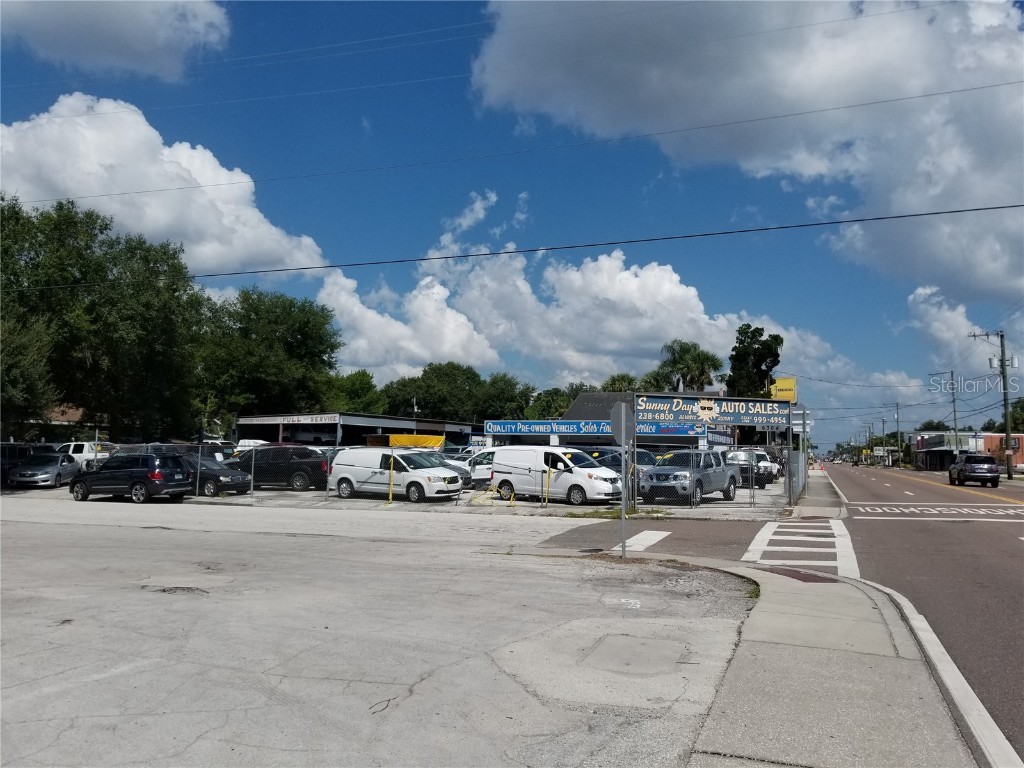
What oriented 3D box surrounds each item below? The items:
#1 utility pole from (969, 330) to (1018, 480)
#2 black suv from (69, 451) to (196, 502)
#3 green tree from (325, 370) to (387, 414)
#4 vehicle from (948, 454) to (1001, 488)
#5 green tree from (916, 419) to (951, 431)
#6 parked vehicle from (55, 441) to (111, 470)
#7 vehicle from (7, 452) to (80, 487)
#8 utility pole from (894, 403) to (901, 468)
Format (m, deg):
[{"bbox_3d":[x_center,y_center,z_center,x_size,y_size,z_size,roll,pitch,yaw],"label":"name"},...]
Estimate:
[{"bbox_3d":[34.400,1.568,54.607,2.900,10.500,0.700,-2,-6,22],"label":"utility pole"},{"bbox_3d":[-13.724,3.355,27.500,4.530,1.680,1.850,-2,-6,22],"label":"black suv"},{"bbox_3d":[-14.714,3.444,71.977,6.541,9.469,6.541,0,-5,0],"label":"green tree"},{"bbox_3d":[26.366,4.990,44.045,1.940,1.750,4.900,-2,-6,21],"label":"vehicle"},{"bbox_3d":[68.466,9.599,124.689,6.499,8.013,6.499,0,-5,0],"label":"green tree"},{"bbox_3d":[-21.642,4.072,39.584,5.600,1.940,2.010,-2,-6,25],"label":"parked vehicle"},{"bbox_3d":[-21.585,3.999,35.472,1.850,1.476,4.930,2,-6,-17],"label":"vehicle"},{"bbox_3d":[61.212,8.050,121.807,0.350,10.400,0.350,-2,-6,22],"label":"utility pole"}]

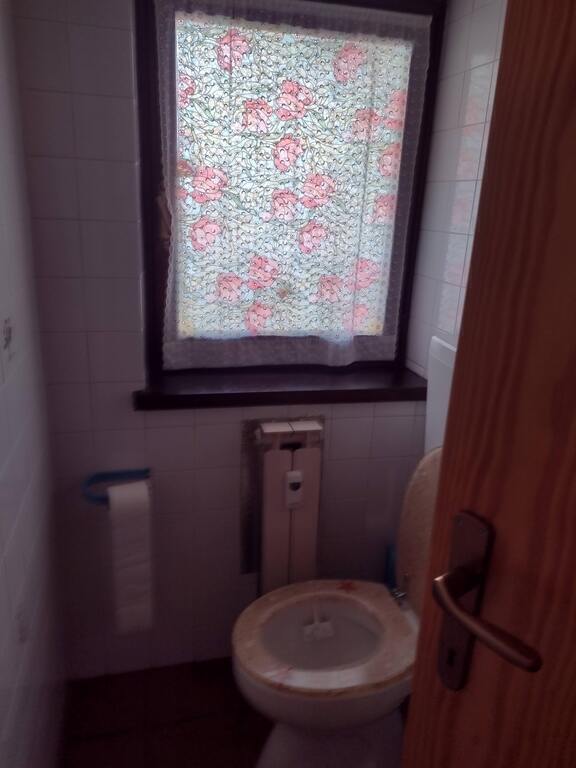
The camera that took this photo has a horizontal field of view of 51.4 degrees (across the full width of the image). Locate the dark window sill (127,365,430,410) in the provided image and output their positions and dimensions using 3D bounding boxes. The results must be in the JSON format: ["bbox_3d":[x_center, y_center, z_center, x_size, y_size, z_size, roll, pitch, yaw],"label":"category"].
[{"bbox_3d":[-0.008,0.010,1.709,0.835,0.040,0.178,-2,19,-14],"label":"dark window sill"}]

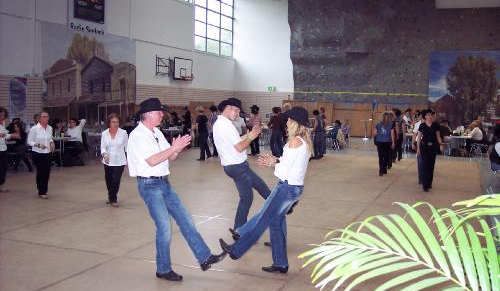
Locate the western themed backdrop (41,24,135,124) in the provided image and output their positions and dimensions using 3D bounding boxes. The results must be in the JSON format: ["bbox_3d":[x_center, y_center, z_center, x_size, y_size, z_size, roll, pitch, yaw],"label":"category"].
[{"bbox_3d":[-6.298,-2.474,22.894,0.080,4.250,6.050,3,4,22],"label":"western themed backdrop"}]

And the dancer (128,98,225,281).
[{"bbox_3d":[-0.732,0.433,5.713,1.030,1.800,0.550,3,4,22],"label":"dancer"}]

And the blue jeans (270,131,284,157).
[{"bbox_3d":[0.947,-0.048,18.904,0.450,0.950,0.320,0,4,-18],"label":"blue jeans"}]

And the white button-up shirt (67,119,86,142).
[{"bbox_3d":[-4.867,-0.421,15.800,0.520,0.650,0.320,3,4,14],"label":"white button-up shirt"}]

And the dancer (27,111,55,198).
[{"bbox_3d":[-3.738,0.153,10.100,0.470,1.570,0.360,0,4,-23],"label":"dancer"}]

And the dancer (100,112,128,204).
[{"bbox_3d":[-2.311,0.223,9.590,0.460,1.580,0.360,1,4,-9],"label":"dancer"}]

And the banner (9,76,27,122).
[{"bbox_3d":[-7.858,-1.421,19.106,0.060,1.750,0.780,3,4,22],"label":"banner"}]

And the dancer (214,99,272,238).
[{"bbox_3d":[0.038,0.317,7.339,1.150,1.840,0.550,3,4,22],"label":"dancer"}]

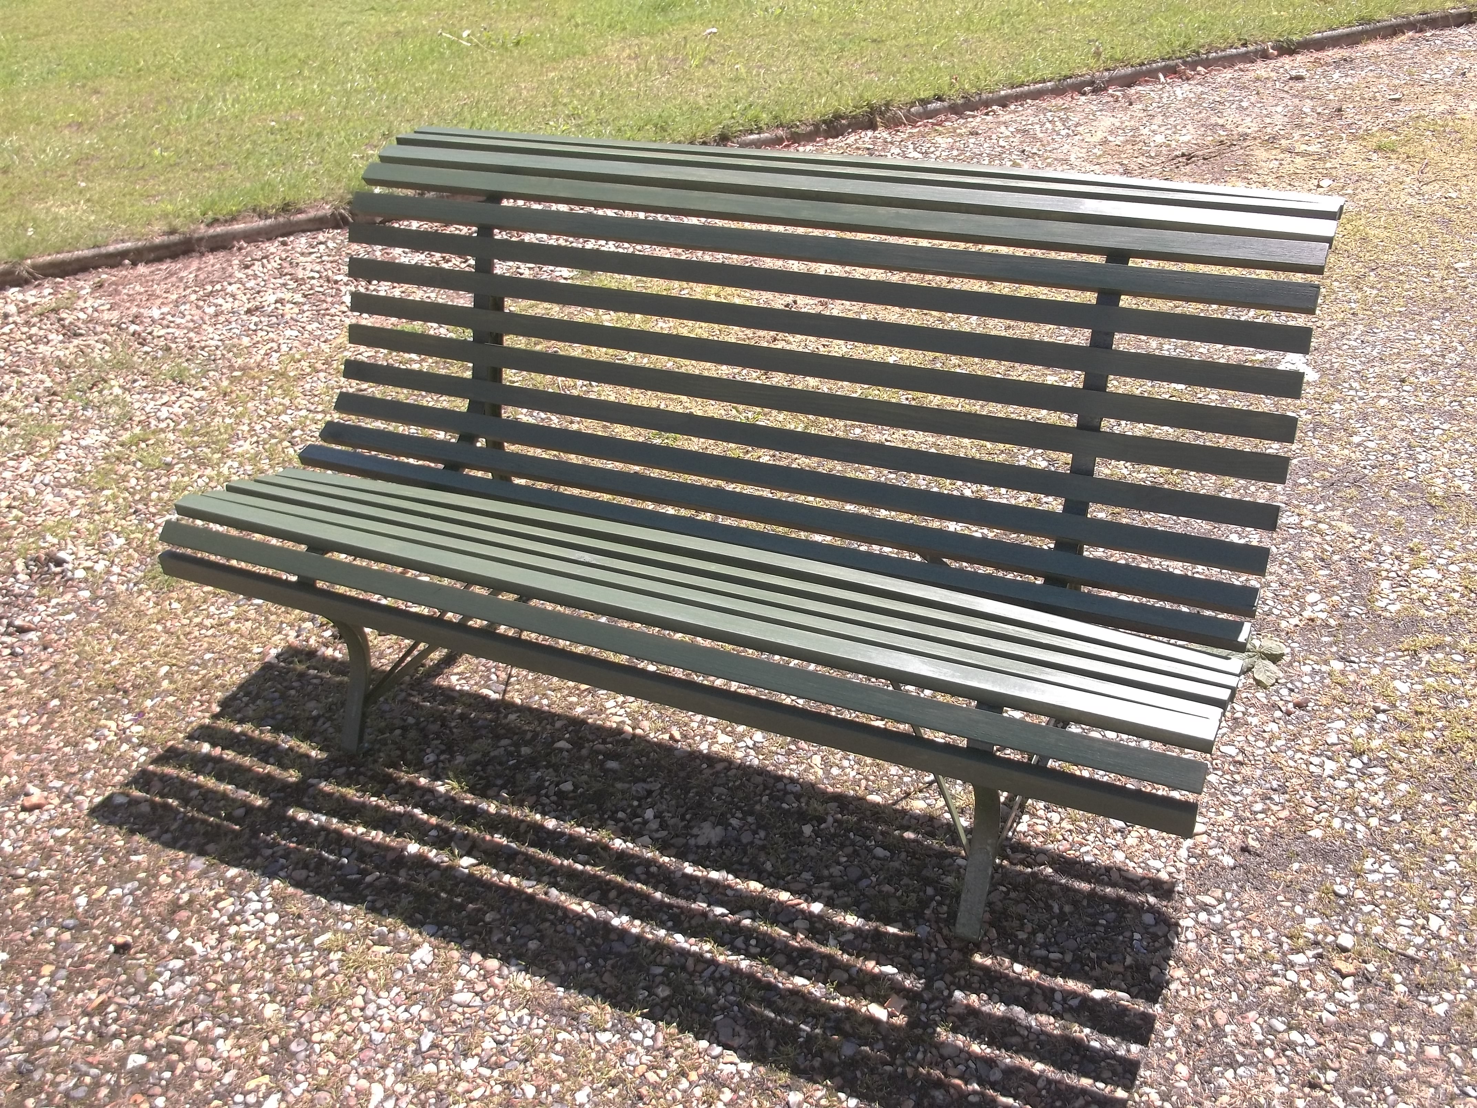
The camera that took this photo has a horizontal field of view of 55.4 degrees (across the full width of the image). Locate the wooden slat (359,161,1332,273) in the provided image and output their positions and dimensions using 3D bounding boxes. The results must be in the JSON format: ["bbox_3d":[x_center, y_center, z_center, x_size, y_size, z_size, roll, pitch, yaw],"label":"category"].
[{"bbox_3d":[0.068,-0.599,2.457,1.800,0.024,0.039,11,68,24],"label":"wooden slat"}]

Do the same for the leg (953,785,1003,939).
[{"bbox_3d":[0.352,0.446,2.066,0.036,0.280,0.095,11,34,24],"label":"leg"}]

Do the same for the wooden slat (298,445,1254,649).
[{"bbox_3d":[-0.054,-0.037,2.442,1.800,0.023,0.038,11,51,24],"label":"wooden slat"}]

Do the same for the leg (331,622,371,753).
[{"bbox_3d":[-0.700,0.235,2.542,0.036,0.280,0.095,11,34,24],"label":"leg"}]

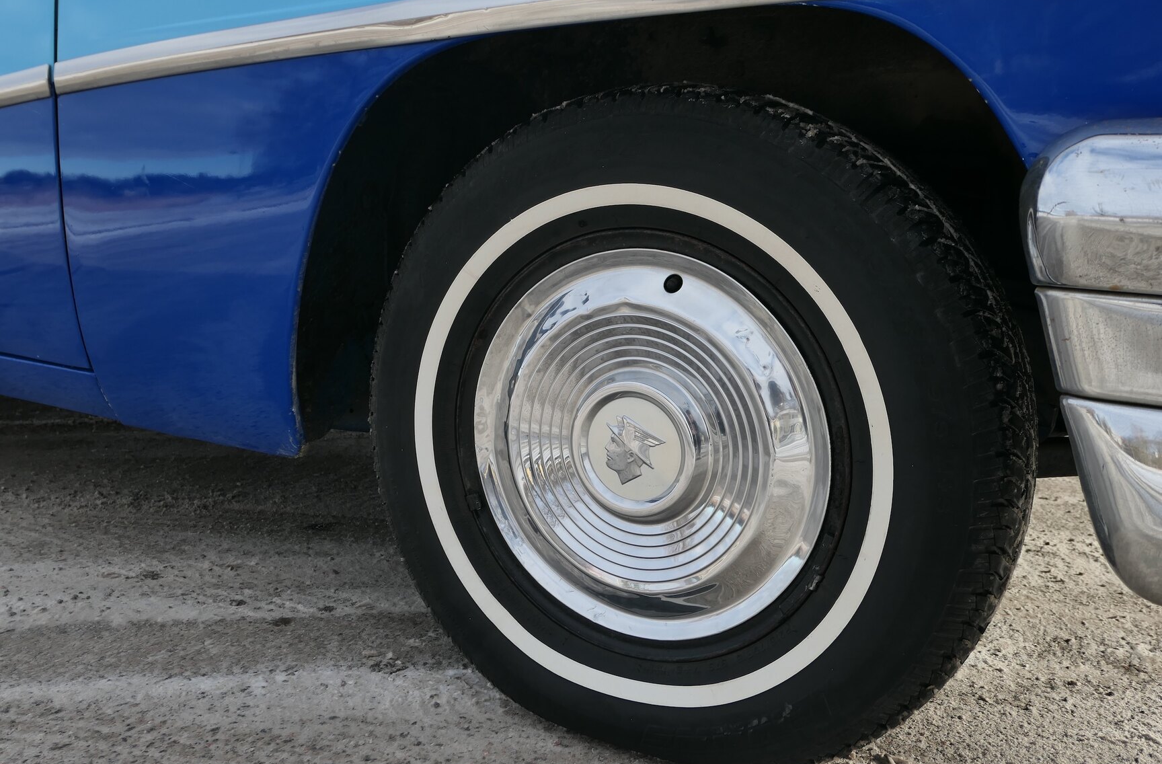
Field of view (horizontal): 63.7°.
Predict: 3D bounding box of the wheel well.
[{"bbox_3d":[0.072,-0.123,0.920,0.760,0.420,0.280,6,10,30],"label":"wheel well"}]

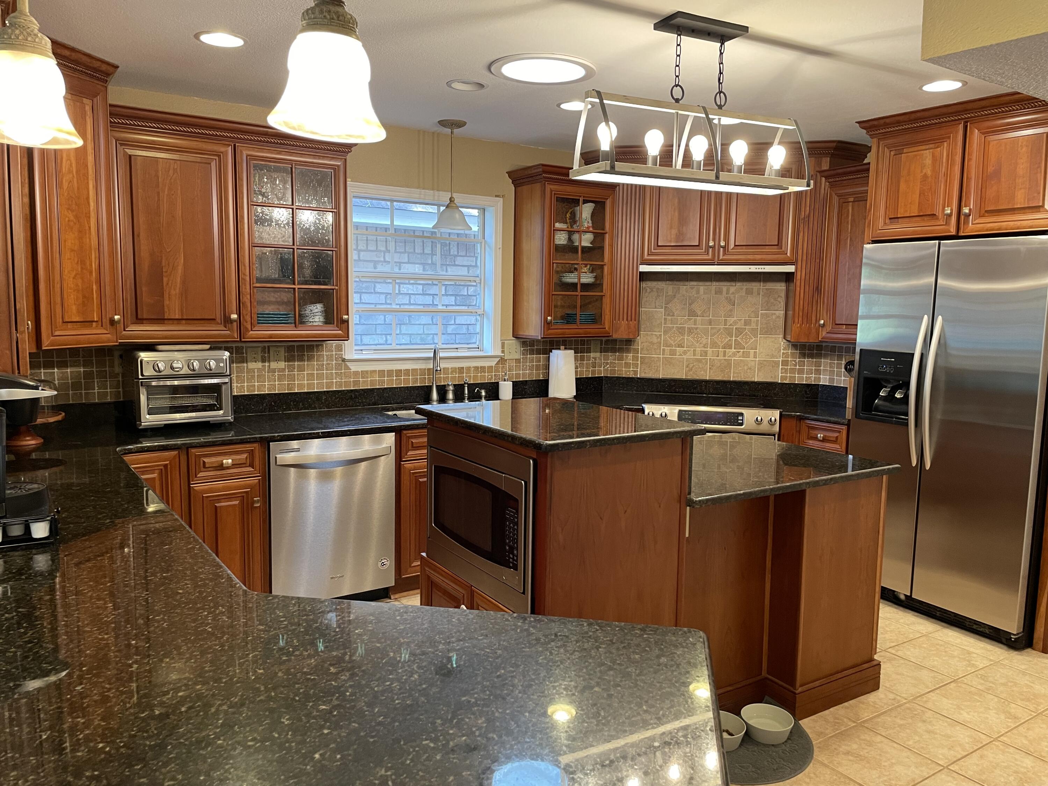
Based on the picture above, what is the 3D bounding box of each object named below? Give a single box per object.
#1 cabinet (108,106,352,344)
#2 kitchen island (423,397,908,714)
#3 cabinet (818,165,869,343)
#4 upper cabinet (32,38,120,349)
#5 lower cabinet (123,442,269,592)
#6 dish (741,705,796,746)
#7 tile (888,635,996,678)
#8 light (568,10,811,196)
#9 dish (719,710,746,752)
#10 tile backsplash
[{"bbox_3d":[-1.391,-0.743,3.777,1.121,0.990,0.377,-3,8,-33],"label":"cabinet"},{"bbox_3d":[0.510,0.611,3.118,1.585,1.095,1.070,-3,8,-32],"label":"kitchen island"},{"bbox_3d":[1.941,-0.763,4.405,0.370,0.965,0.460,-3,8,-32],"label":"cabinet"},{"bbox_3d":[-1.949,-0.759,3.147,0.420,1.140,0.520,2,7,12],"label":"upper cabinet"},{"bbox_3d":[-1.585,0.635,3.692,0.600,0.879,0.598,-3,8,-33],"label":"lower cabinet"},{"bbox_3d":[0.853,1.169,2.764,0.180,0.065,0.180,1,6,0],"label":"dish"},{"bbox_3d":[1.850,1.172,3.489,0.326,0.012,0.324,-3,8,-33],"label":"tile"},{"bbox_3d":[0.597,-0.983,2.691,0.842,0.523,0.233,-2,7,-24],"label":"light"},{"bbox_3d":[0.678,1.172,2.715,0.178,0.065,0.178,1,6,0],"label":"dish"},{"bbox_3d":[-0.095,-0.335,4.154,4.332,0.704,1.286,-3,8,-33],"label":"tile backsplash"}]

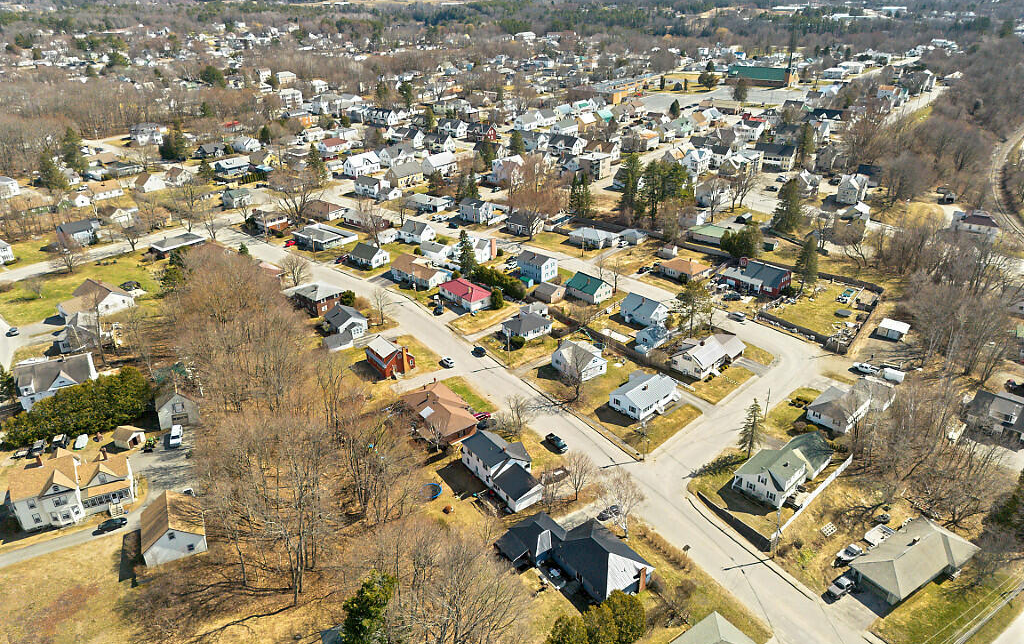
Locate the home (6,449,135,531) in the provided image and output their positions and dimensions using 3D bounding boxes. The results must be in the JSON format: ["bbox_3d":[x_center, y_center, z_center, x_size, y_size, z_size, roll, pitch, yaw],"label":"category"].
[{"bbox_3d":[-82.900,30.630,135.320,18.890,11.310,9.090,-10,28,-18],"label":"home"}]

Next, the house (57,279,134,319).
[{"bbox_3d":[-120.670,-6.740,203.800,15.100,6.400,16.800,24,35,39],"label":"house"}]

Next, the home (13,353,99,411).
[{"bbox_3d":[-109.340,13.810,171.120,15.350,10.500,9.090,-13,29,-22],"label":"home"}]

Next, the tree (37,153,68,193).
[{"bbox_3d":[-210.050,-68.000,321.410,11.660,17.430,11.660,0,26,0],"label":"tree"}]

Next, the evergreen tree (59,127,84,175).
[{"bbox_3d":[-227.580,-88.460,366.900,8.590,23.730,8.590,-1,26,0],"label":"evergreen tree"}]

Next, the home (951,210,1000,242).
[{"bbox_3d":[169.980,-35.690,260.820,14.000,7.400,12.000,13,29,25],"label":"home"}]

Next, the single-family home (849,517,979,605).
[{"bbox_3d":[65.220,38.070,115.260,21.000,5.100,9.600,-16,31,-29],"label":"single-family home"}]

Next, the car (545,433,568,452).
[{"bbox_3d":[9.170,24.650,145.850,1.980,1.850,5.500,-17,31,-31],"label":"car"}]

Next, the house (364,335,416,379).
[{"bbox_3d":[-29.800,7.610,174.530,9.000,6.800,10.800,-19,32,-33],"label":"house"}]

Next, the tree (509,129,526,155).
[{"bbox_3d":[2.940,-97.670,386.580,9.480,15.120,9.480,0,26,0],"label":"tree"}]

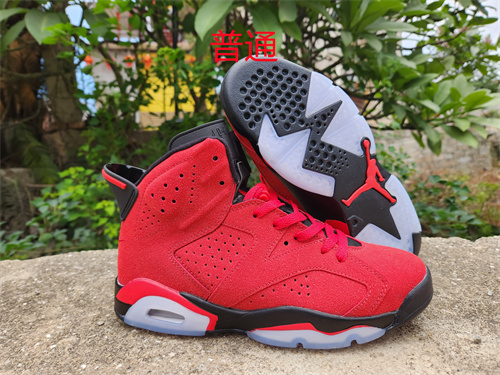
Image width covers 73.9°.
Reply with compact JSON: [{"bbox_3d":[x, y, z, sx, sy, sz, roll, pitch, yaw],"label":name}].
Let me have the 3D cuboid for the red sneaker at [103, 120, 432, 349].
[{"bbox_3d":[0.010,0.030,0.311,0.308,0.187,0.112,0,9,5],"label":"red sneaker"}]

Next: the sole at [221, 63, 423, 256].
[{"bbox_3d":[0.076,-0.027,0.455,0.112,0.308,0.187,-43,12,-8],"label":"sole"}]

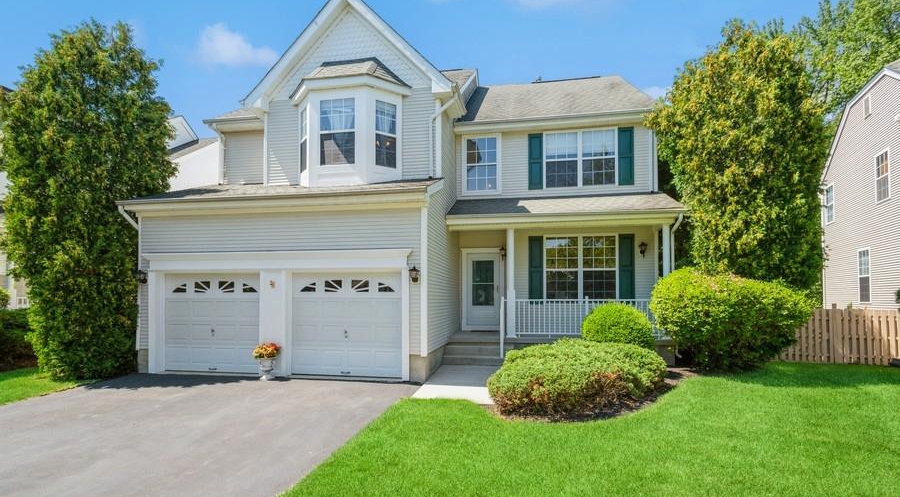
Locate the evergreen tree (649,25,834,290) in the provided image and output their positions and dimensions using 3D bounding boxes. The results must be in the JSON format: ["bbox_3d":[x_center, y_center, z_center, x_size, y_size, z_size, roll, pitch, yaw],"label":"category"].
[{"bbox_3d":[7.150,-1.396,10.950,3.750,8.530,3.650,0,-2,10],"label":"evergreen tree"}]

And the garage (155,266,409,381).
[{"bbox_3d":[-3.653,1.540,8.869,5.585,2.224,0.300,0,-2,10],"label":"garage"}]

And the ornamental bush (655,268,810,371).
[{"bbox_3d":[6.150,1.564,9.550,3.050,2.260,2.600,0,-2,10],"label":"ornamental bush"}]

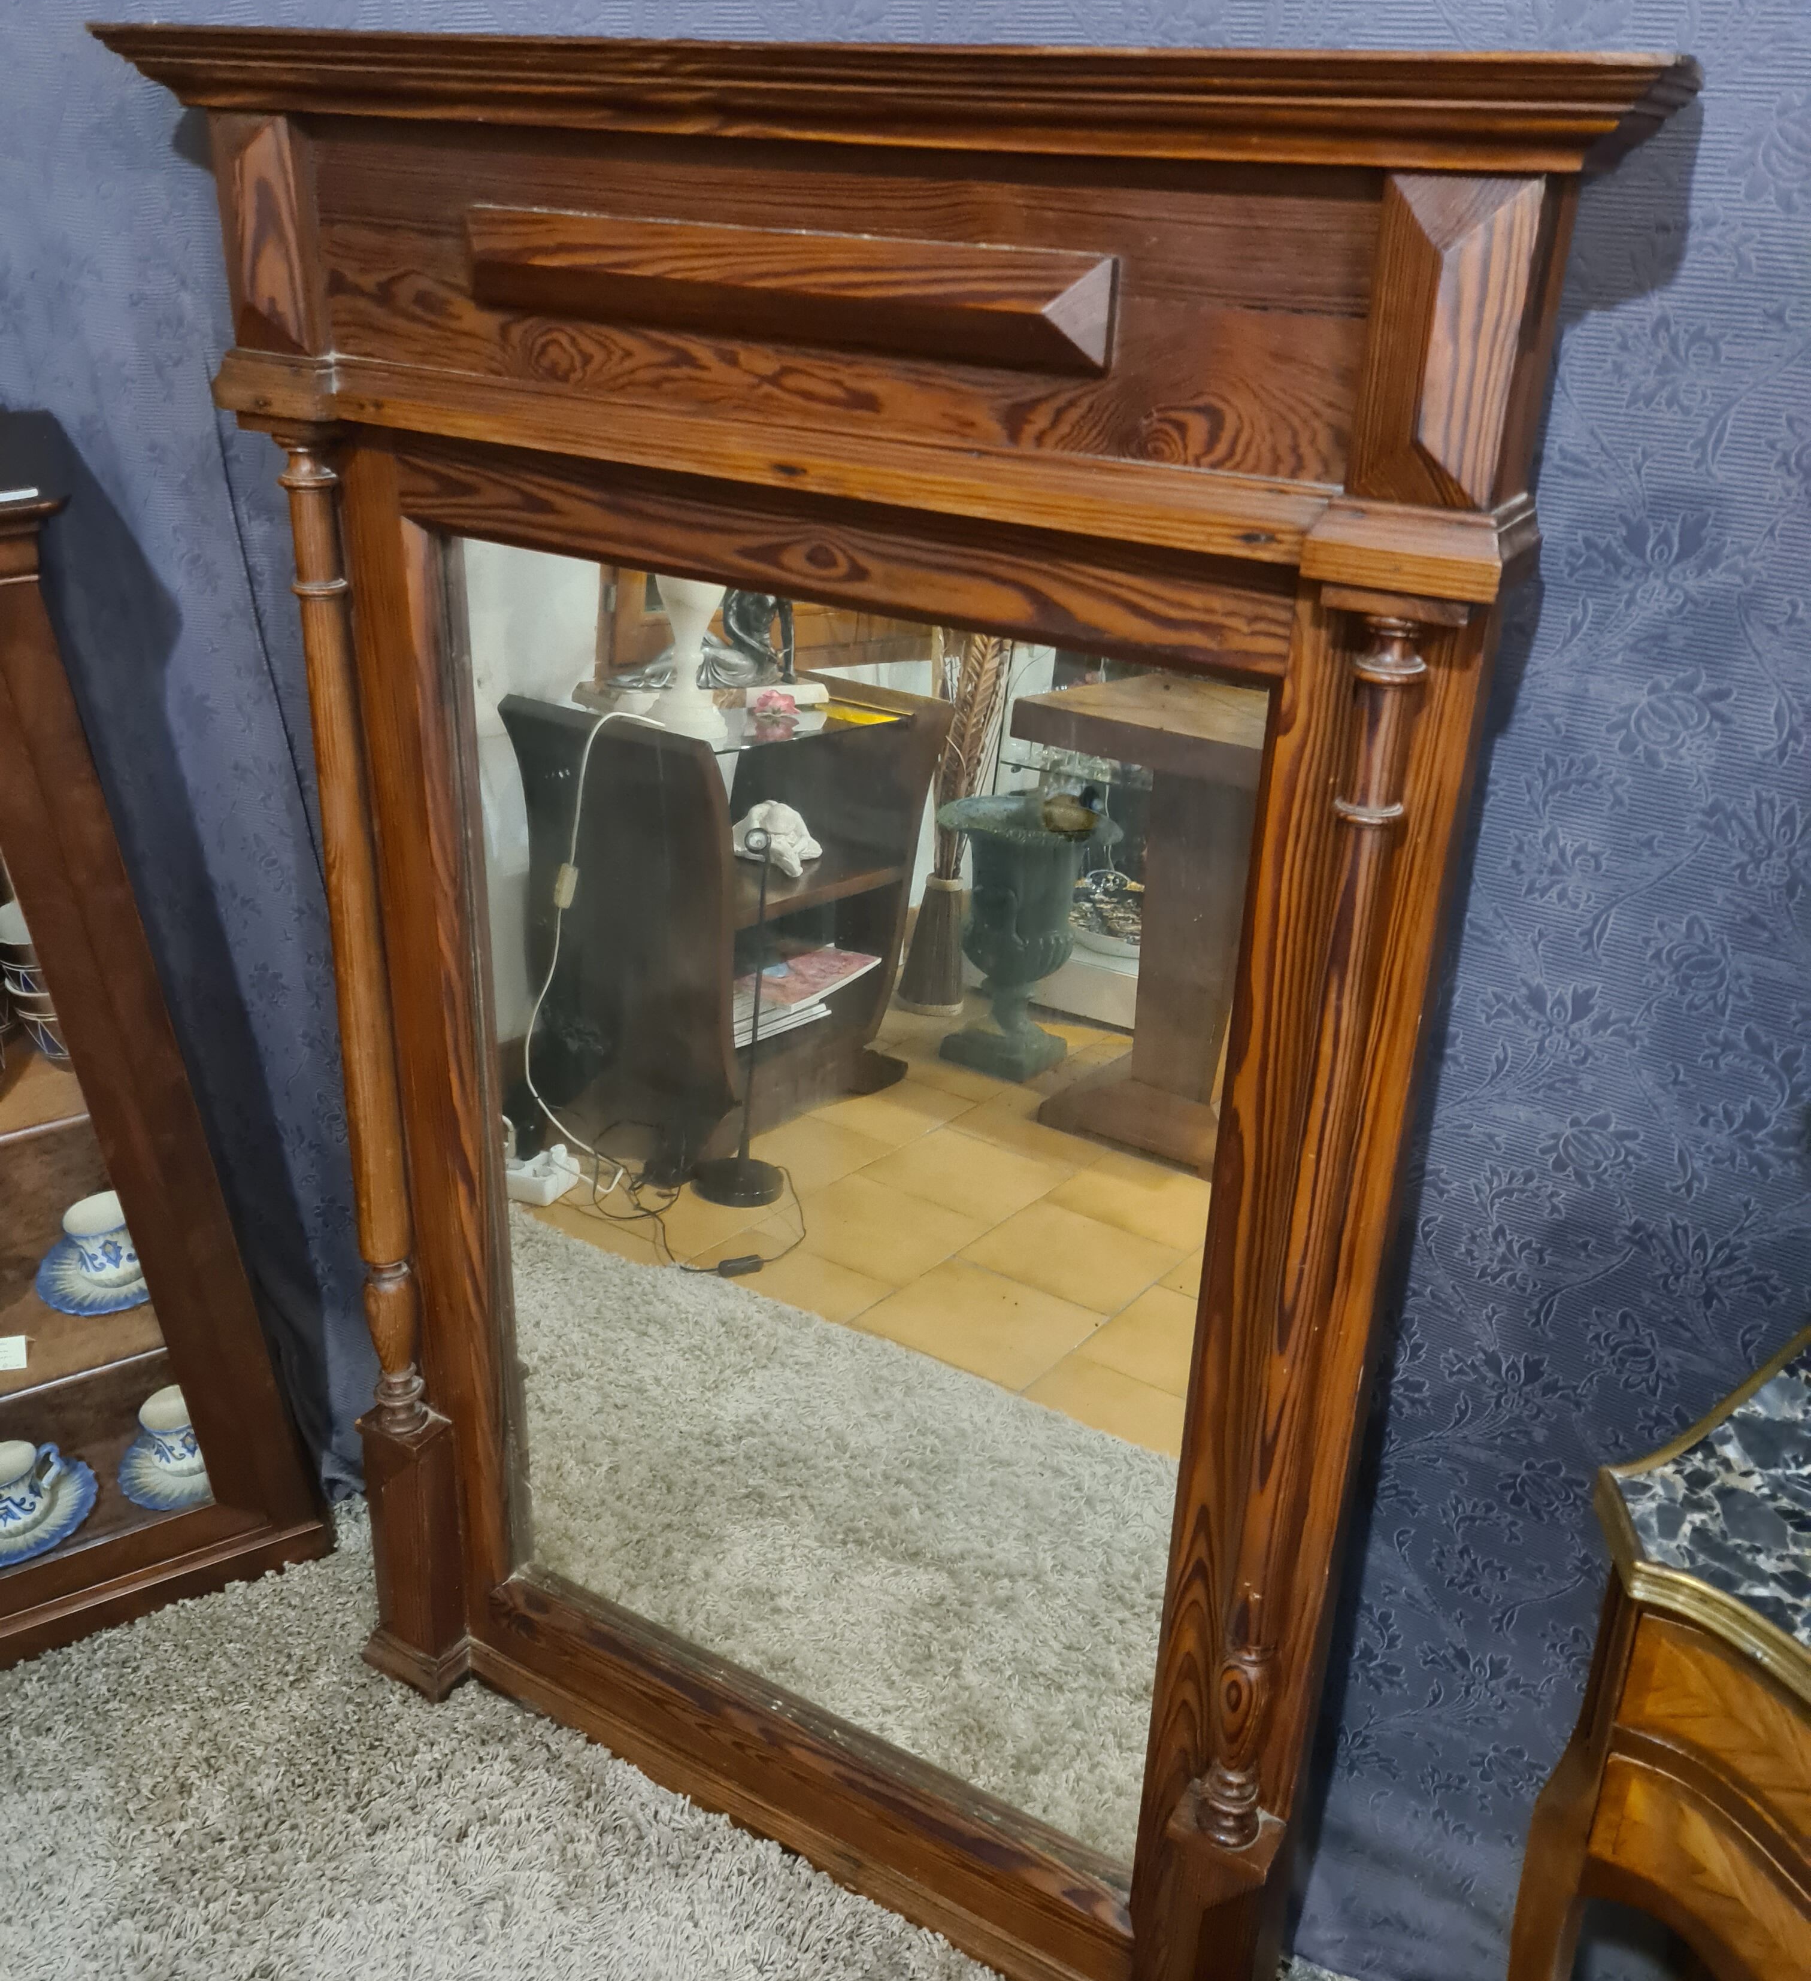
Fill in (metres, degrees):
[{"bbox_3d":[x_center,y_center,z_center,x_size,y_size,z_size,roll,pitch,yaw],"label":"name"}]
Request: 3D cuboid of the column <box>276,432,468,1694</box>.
[{"bbox_3d":[-0.495,0.143,1.720,0.110,1.302,0.096,16,29,27],"label":"column"}]

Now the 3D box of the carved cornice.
[{"bbox_3d":[-0.091,-0.553,1.112,1.091,0.053,0.126,16,29,27],"label":"carved cornice"}]

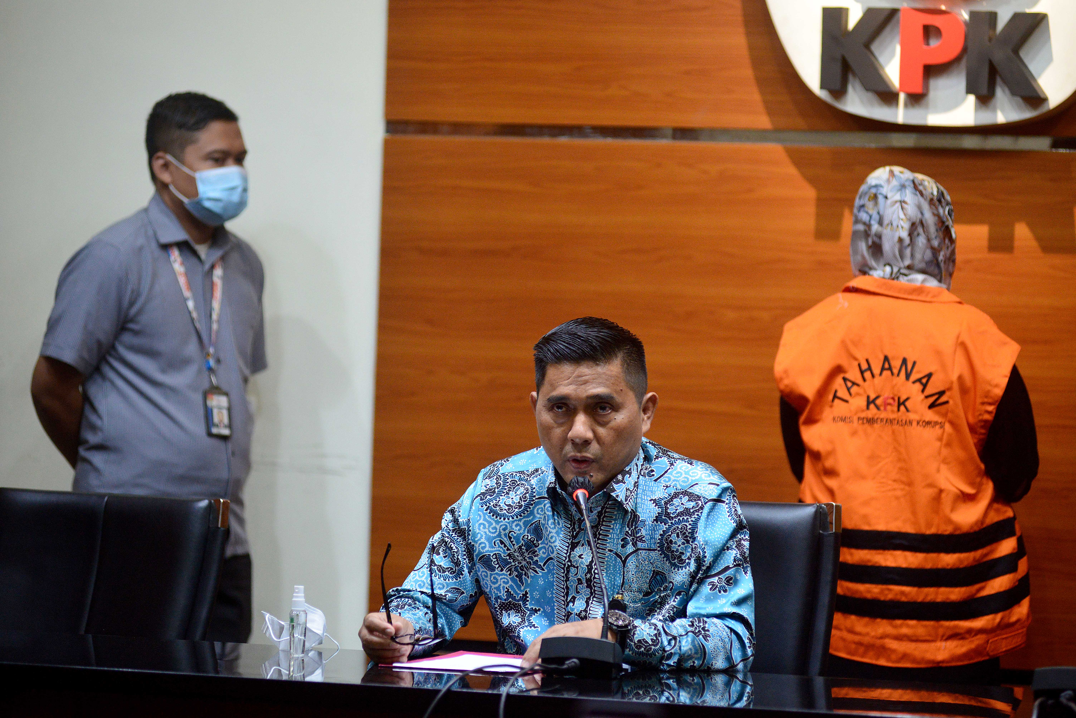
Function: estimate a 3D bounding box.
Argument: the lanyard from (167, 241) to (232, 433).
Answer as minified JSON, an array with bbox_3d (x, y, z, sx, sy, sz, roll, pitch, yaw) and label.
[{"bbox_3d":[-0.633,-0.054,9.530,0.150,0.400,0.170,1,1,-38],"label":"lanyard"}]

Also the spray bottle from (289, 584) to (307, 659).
[{"bbox_3d":[-0.335,0.368,7.100,0.025,0.100,0.025,2,1,0],"label":"spray bottle"}]

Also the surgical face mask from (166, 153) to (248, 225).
[{"bbox_3d":[-0.603,-0.318,9.550,0.115,0.130,0.150,3,1,40],"label":"surgical face mask"}]

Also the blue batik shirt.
[{"bbox_3d":[0.049,0.392,7.280,0.510,0.550,0.470,2,1,13],"label":"blue batik shirt"}]

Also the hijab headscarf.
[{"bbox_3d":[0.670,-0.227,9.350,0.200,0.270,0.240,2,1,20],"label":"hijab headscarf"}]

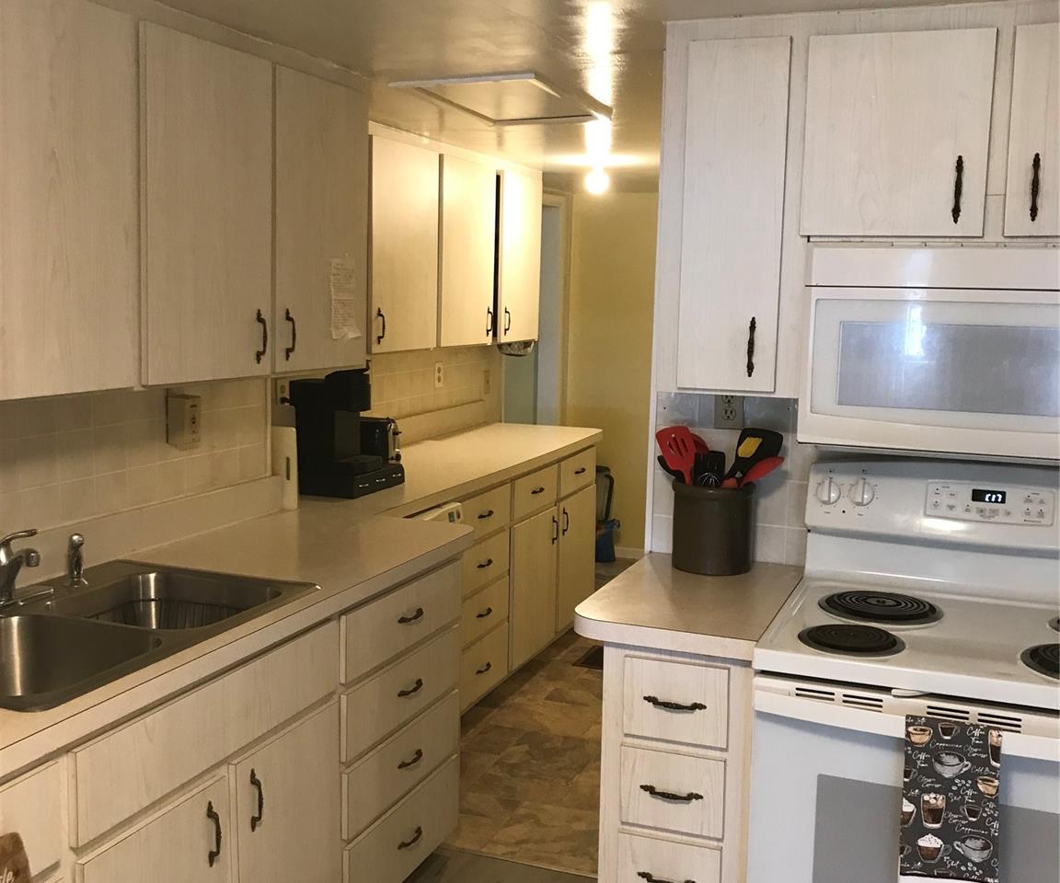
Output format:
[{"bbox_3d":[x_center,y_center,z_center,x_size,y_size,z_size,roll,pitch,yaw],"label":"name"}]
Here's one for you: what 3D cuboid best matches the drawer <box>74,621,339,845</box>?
[{"bbox_3d":[-0.754,0.498,2.205,0.430,0.160,0.785,4,8,21],"label":"drawer"}]

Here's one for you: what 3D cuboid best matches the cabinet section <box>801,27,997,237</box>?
[{"bbox_3d":[0.778,-0.622,2.393,0.350,0.391,0.323,4,9,22],"label":"cabinet section"}]

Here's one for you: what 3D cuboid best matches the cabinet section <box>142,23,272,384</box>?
[{"bbox_3d":[-0.843,-0.508,2.566,0.325,0.722,0.430,4,9,22],"label":"cabinet section"}]

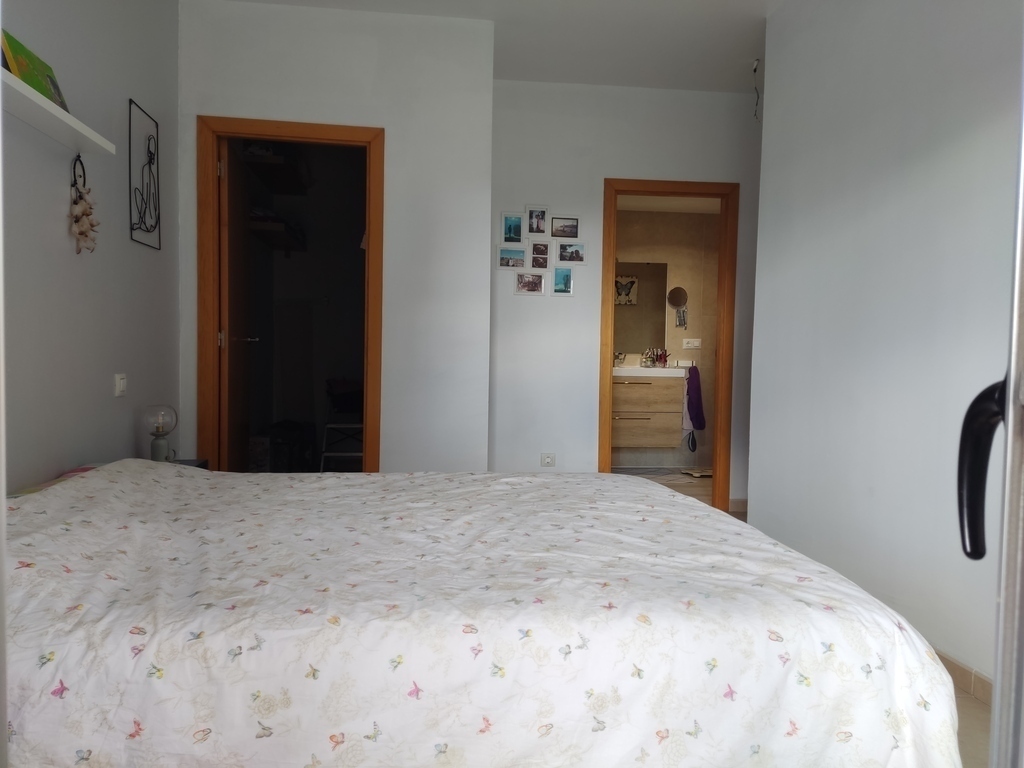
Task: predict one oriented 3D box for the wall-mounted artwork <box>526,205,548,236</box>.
[{"bbox_3d":[0.153,-0.976,4.425,0.137,0.191,0.022,1,3,-8],"label":"wall-mounted artwork"}]

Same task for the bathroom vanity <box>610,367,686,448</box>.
[{"bbox_3d":[0.927,0.217,6.163,0.882,0.575,0.441,1,3,-8],"label":"bathroom vanity"}]

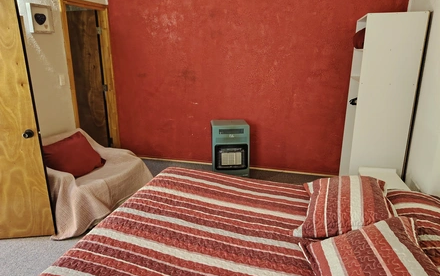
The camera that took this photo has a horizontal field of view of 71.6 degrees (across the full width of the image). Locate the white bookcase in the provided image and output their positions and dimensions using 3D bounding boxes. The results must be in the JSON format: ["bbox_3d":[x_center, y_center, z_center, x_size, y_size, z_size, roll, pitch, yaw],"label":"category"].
[{"bbox_3d":[1.648,-0.301,3.218,0.480,1.824,0.626,4,16,14],"label":"white bookcase"}]

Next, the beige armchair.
[{"bbox_3d":[-1.369,0.326,3.148,0.820,0.680,1.320,4,16,14],"label":"beige armchair"}]

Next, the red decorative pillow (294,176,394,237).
[{"bbox_3d":[0.700,0.384,1.699,0.475,0.175,0.630,-4,13,23],"label":"red decorative pillow"}]

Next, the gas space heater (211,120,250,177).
[{"bbox_3d":[0.120,0.161,3.679,0.420,0.703,0.340,-1,15,-3],"label":"gas space heater"}]

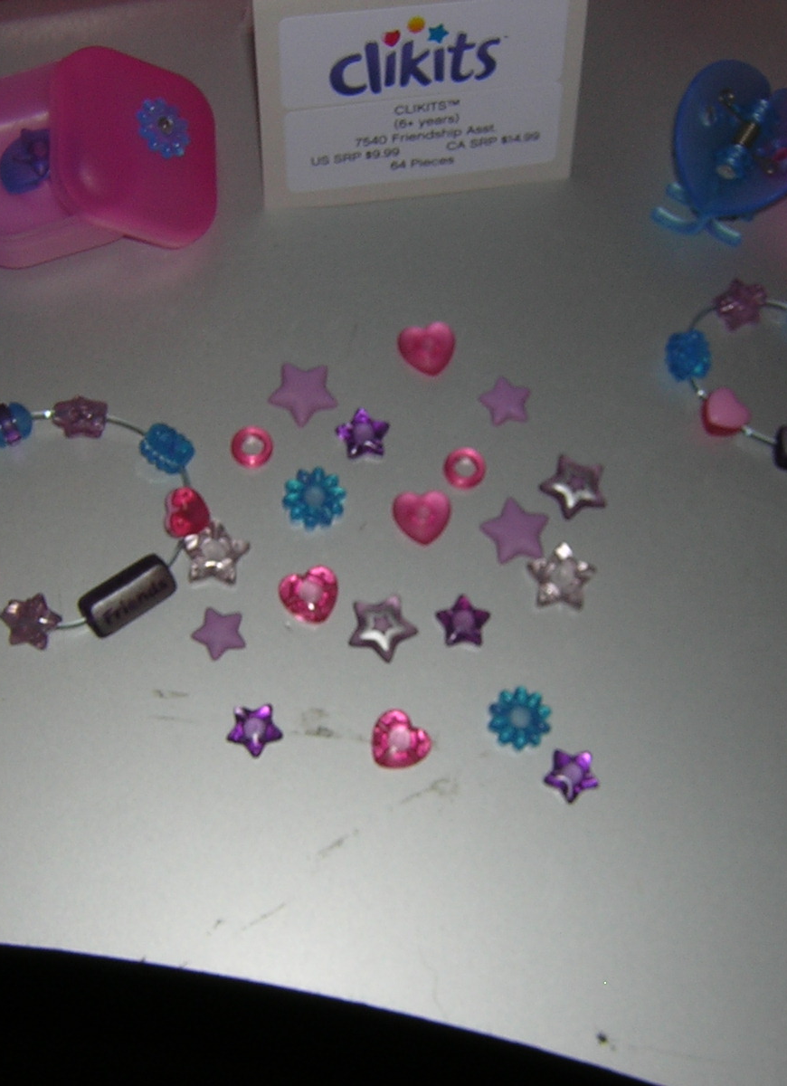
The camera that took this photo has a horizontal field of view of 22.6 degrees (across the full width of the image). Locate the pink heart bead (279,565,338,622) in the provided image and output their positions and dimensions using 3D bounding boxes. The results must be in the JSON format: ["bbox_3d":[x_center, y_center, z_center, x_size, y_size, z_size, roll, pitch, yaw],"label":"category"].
[{"bbox_3d":[-0.020,0.013,0.470,0.014,0.005,0.013,-15,77,-7],"label":"pink heart bead"}]

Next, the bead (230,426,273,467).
[{"bbox_3d":[-0.034,-0.023,0.479,0.010,0.004,0.010,1,76,-3],"label":"bead"}]

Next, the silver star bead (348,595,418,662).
[{"bbox_3d":[-0.003,0.021,0.469,0.017,0.005,0.016,-10,77,-6],"label":"silver star bead"}]

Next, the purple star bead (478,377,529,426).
[{"bbox_3d":[0.027,-0.034,0.476,0.013,0.004,0.012,-8,77,-4],"label":"purple star bead"}]

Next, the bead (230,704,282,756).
[{"bbox_3d":[-0.032,0.044,0.455,0.013,0.005,0.012,-3,76,-2],"label":"bead"}]

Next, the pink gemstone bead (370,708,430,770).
[{"bbox_3d":[0.002,0.045,0.455,0.013,0.005,0.014,-44,81,-11],"label":"pink gemstone bead"}]

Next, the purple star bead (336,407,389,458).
[{"bbox_3d":[-0.007,-0.026,0.473,0.013,0.005,0.012,-6,76,-3],"label":"purple star bead"}]

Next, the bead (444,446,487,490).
[{"bbox_3d":[0.018,-0.018,0.480,0.010,0.004,0.010,1,76,-3],"label":"bead"}]

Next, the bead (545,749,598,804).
[{"bbox_3d":[0.041,0.054,0.454,0.013,0.005,0.012,4,76,-1],"label":"bead"}]

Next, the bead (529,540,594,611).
[{"bbox_3d":[0.040,0.008,0.466,0.016,0.005,0.015,5,76,-1],"label":"bead"}]

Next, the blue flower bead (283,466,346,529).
[{"bbox_3d":[-0.019,-0.011,0.468,0.015,0.005,0.015,0,76,-2],"label":"blue flower bead"}]

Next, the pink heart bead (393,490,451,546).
[{"bbox_3d":[0.007,-0.006,0.476,0.014,0.005,0.013,0,76,-3],"label":"pink heart bead"}]

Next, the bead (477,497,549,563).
[{"bbox_3d":[0.029,-0.003,0.468,0.016,0.004,0.015,-9,77,-4],"label":"bead"}]

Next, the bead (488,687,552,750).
[{"bbox_3d":[0.030,0.042,0.466,0.015,0.005,0.015,1,76,-3],"label":"bead"}]

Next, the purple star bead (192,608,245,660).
[{"bbox_3d":[-0.041,0.022,0.467,0.013,0.004,0.012,10,76,-1],"label":"purple star bead"}]

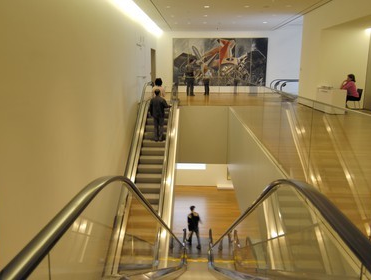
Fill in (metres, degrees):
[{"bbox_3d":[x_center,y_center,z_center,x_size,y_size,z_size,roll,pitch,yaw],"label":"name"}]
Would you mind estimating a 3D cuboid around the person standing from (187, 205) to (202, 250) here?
[{"bbox_3d":[0.337,3.482,13.914,0.560,1.770,0.550,-5,12,-23],"label":"person standing"}]

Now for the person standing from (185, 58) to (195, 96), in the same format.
[{"bbox_3d":[0.256,-3.217,18.277,0.520,1.840,0.380,10,15,41],"label":"person standing"}]

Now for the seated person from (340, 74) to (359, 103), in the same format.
[{"bbox_3d":[5.762,-1.671,12.270,0.620,1.200,0.450,1,11,4],"label":"seated person"}]

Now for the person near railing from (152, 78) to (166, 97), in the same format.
[{"bbox_3d":[-0.991,-1.443,13.015,0.500,1.660,0.340,0,11,2],"label":"person near railing"}]

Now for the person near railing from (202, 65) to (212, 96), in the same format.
[{"bbox_3d":[1.127,-3.227,18.806,0.480,1.650,0.340,-2,12,-8],"label":"person near railing"}]

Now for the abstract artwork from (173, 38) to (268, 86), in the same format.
[{"bbox_3d":[2.005,-4.521,20.524,5.490,2.750,0.070,0,11,2],"label":"abstract artwork"}]

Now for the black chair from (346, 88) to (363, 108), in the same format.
[{"bbox_3d":[5.969,-1.458,12.357,0.490,0.750,0.460,1,11,4],"label":"black chair"}]

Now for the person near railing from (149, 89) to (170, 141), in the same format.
[{"bbox_3d":[-0.894,-0.848,12.193,0.660,1.800,0.420,0,11,2],"label":"person near railing"}]

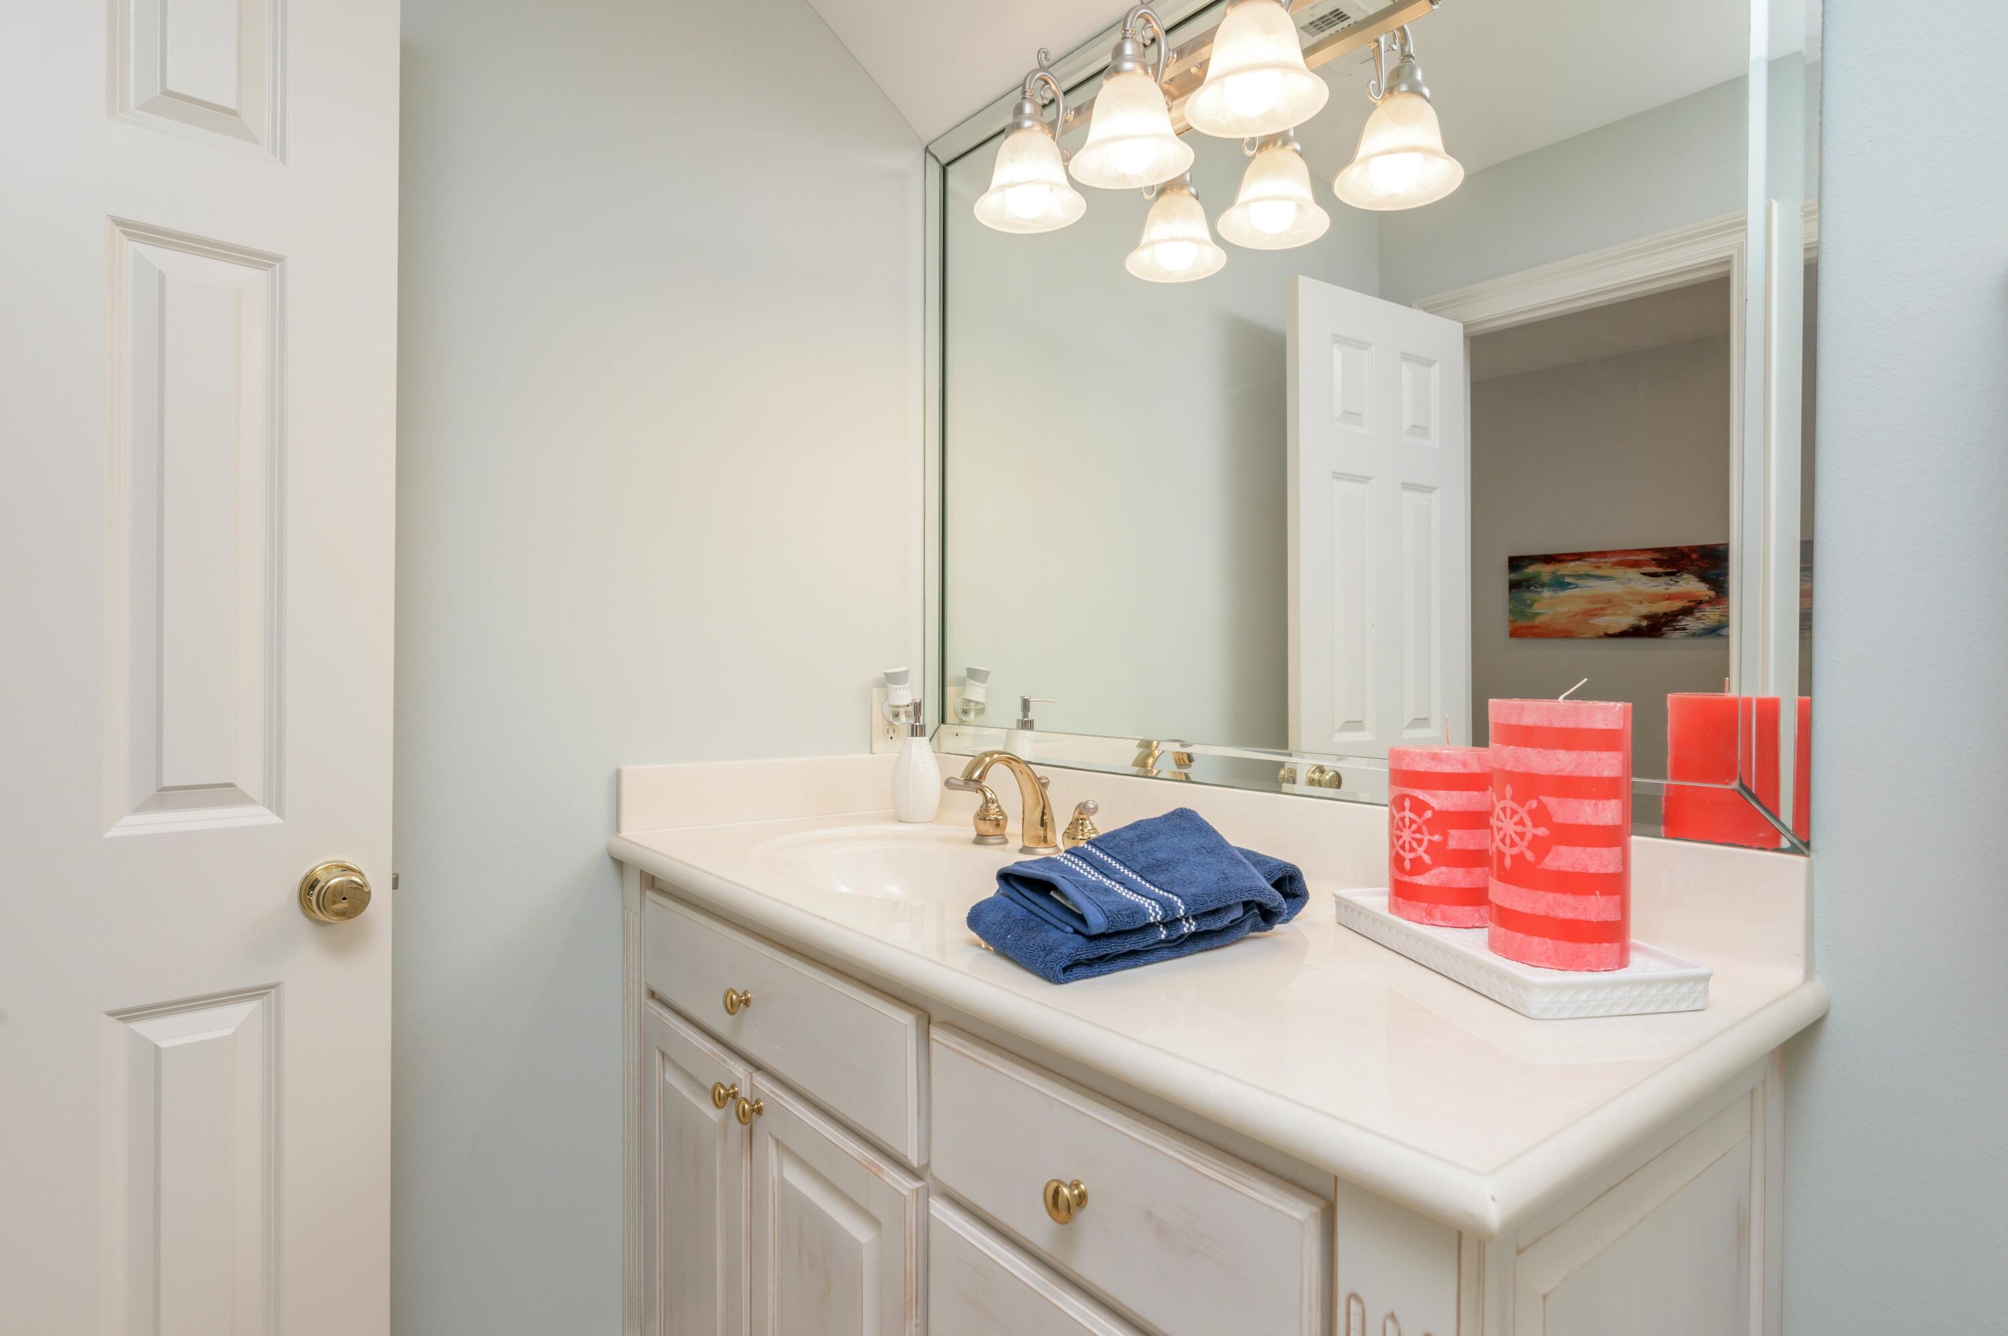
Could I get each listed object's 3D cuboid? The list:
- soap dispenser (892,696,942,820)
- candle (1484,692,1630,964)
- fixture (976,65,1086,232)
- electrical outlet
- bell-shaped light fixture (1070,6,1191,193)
[{"bbox_3d":[-0.143,0.149,1.642,0.081,0.198,0.088,0,0,0],"label":"soap dispenser"},{"bbox_3d":[0.449,0.130,0.818,0.104,0.205,0.104,0,0,-13],"label":"candle"},{"bbox_3d":[0.041,-0.728,1.364,0.165,0.208,0.152,0,0,0],"label":"fixture"},{"bbox_3d":[-0.197,0.093,1.765,0.072,0.116,0.010,0,0,-38],"label":"electrical outlet"},{"bbox_3d":[0.161,-0.721,1.230,0.165,0.208,0.152,0,0,0],"label":"bell-shaped light fixture"}]

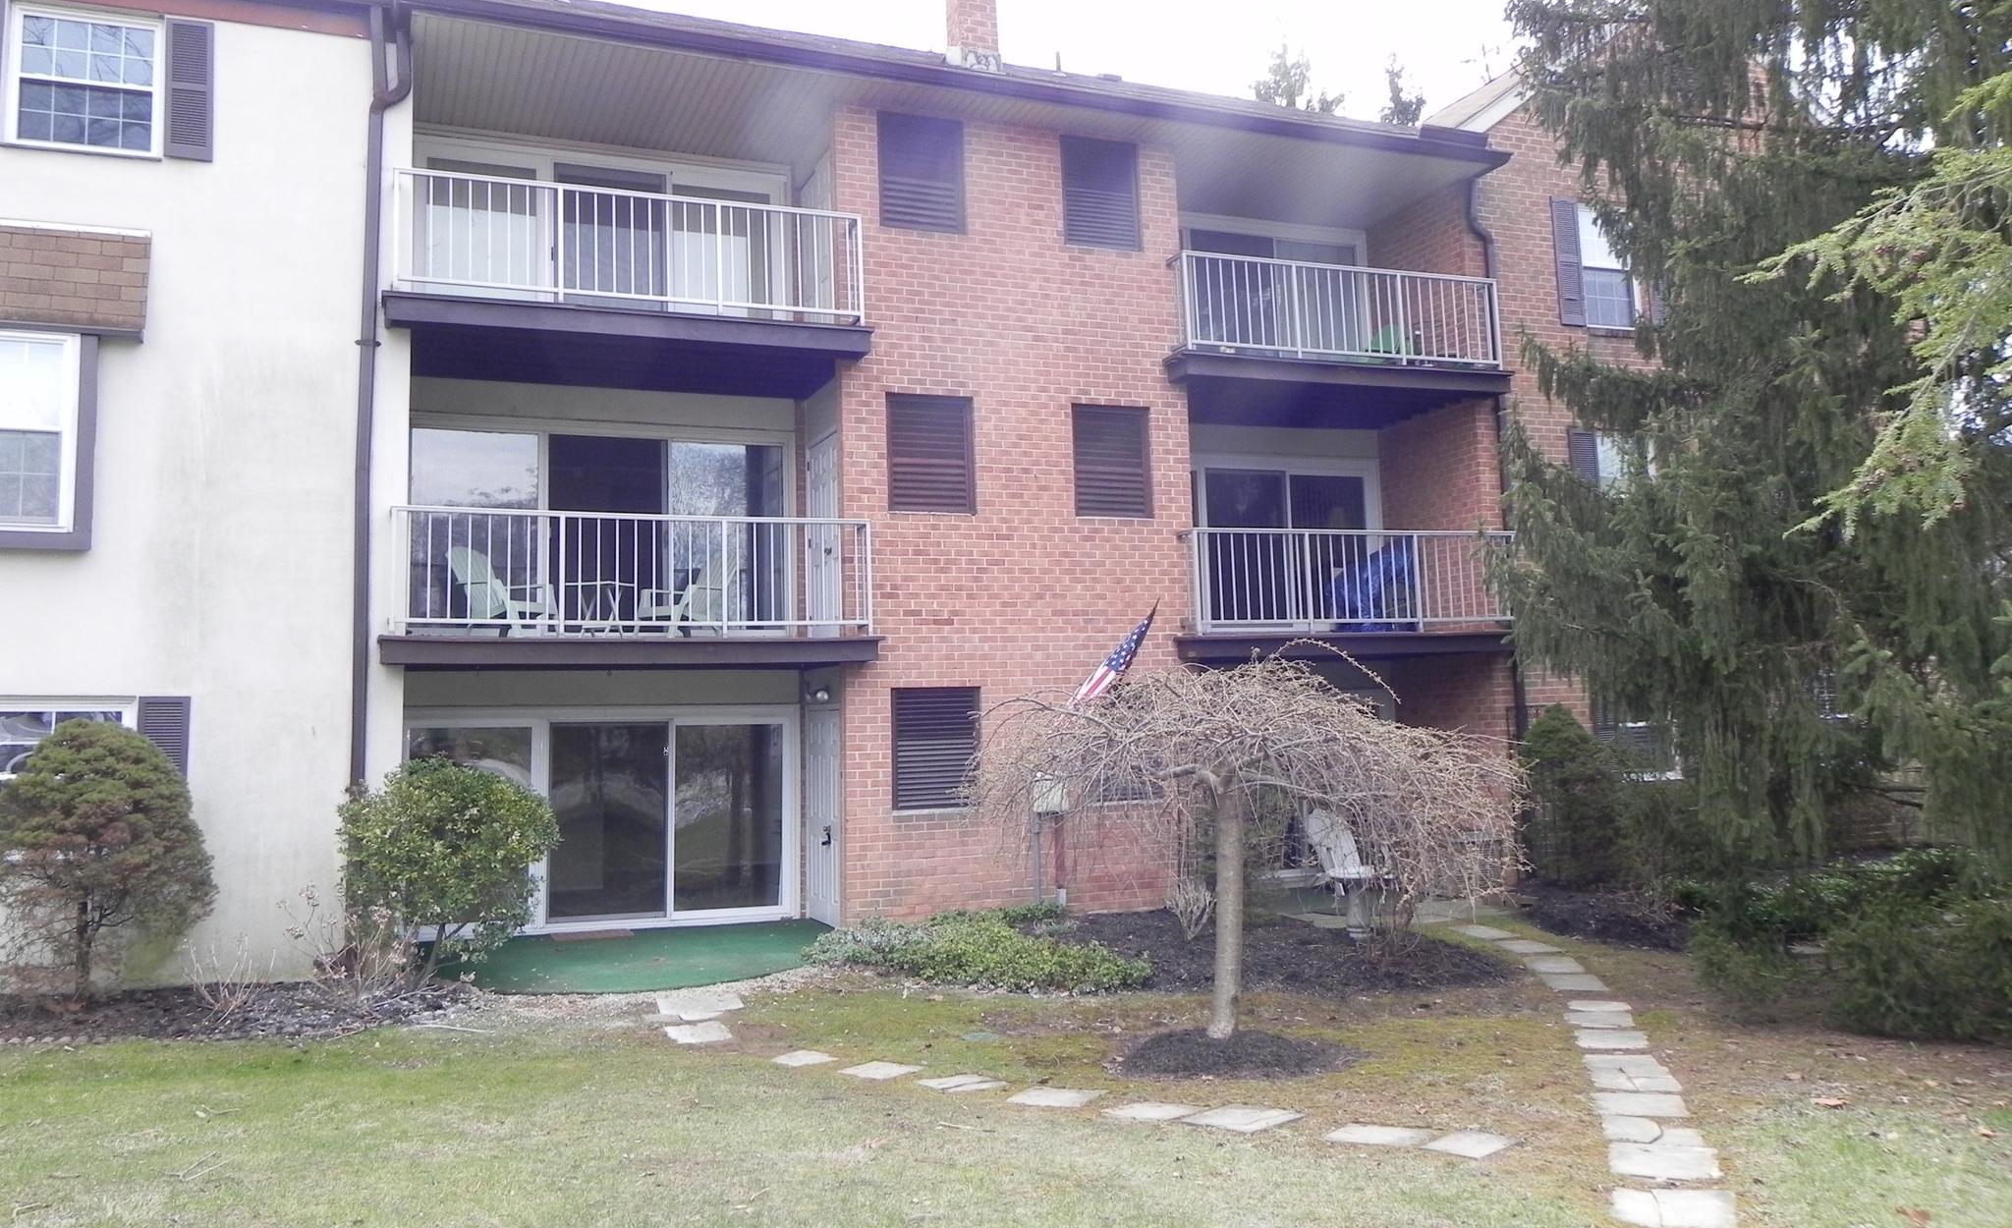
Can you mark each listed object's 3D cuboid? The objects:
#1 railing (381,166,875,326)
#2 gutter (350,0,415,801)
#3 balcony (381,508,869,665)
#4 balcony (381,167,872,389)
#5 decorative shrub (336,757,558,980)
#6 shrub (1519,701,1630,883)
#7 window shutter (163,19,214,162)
[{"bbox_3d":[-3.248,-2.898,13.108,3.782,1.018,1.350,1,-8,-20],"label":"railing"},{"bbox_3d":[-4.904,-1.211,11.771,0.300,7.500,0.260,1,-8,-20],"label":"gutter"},{"bbox_3d":[-3.400,-0.115,13.715,4.135,1.270,2.080,0,-6,-20],"label":"balcony"},{"bbox_3d":[-3.488,-2.869,13.989,4.135,1.300,2.080,0,-6,-20],"label":"balcony"},{"bbox_3d":[-3.896,1.774,10.570,1.480,1.533,1.400,1,-8,-20],"label":"decorative shrub"},{"bbox_3d":[5.508,1.760,14.665,1.030,1.740,0.999,1,-8,-20],"label":"shrub"},{"bbox_3d":[-6.620,-4.252,12.252,0.351,1.178,0.050,0,-6,-20],"label":"window shutter"}]

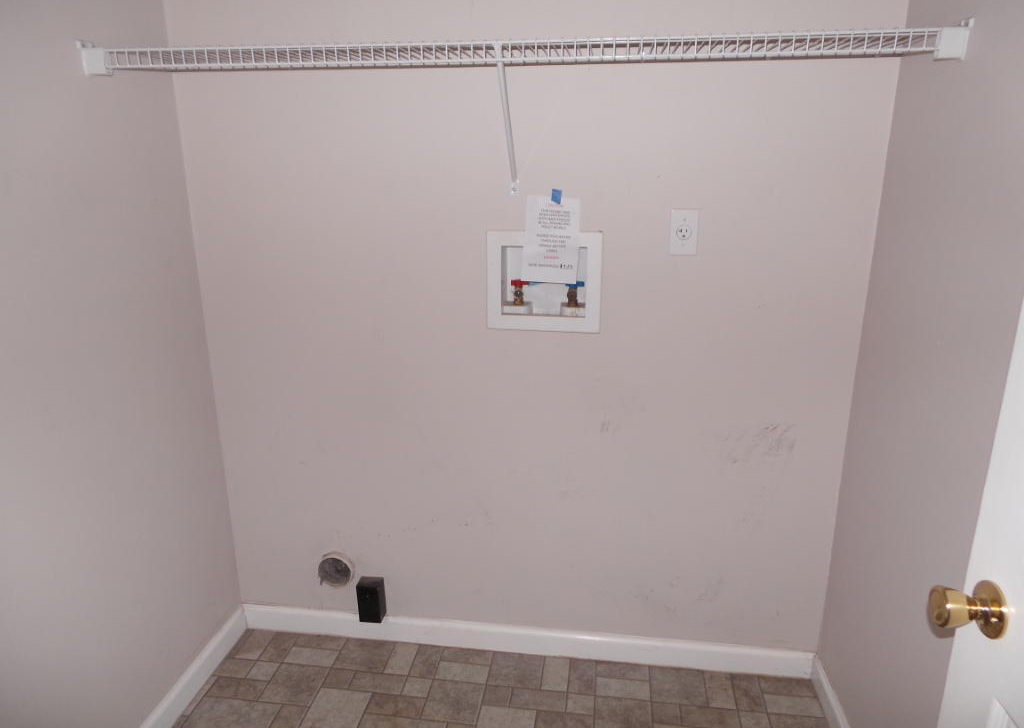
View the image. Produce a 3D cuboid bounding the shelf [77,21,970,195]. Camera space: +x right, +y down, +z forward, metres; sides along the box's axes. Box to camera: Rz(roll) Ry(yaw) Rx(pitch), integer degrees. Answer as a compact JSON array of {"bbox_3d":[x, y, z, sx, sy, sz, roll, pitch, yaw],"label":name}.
[{"bbox_3d":[-0.023,-0.552,1.559,1.800,0.320,0.335,2,16,7],"label":"shelf"}]

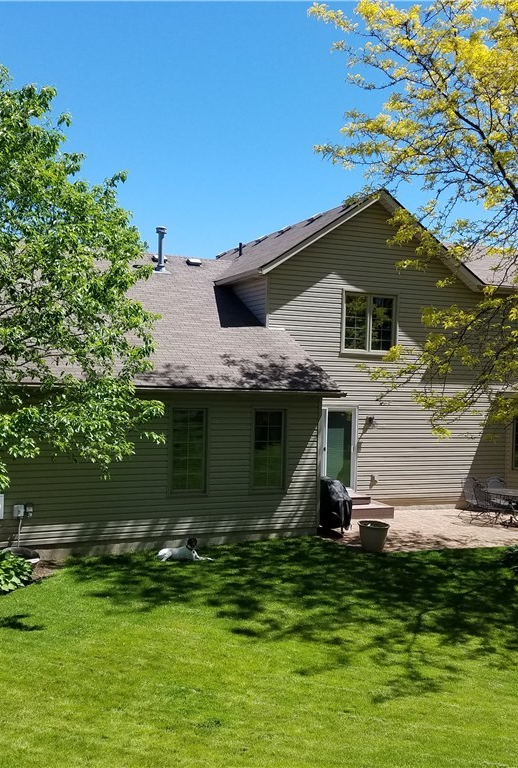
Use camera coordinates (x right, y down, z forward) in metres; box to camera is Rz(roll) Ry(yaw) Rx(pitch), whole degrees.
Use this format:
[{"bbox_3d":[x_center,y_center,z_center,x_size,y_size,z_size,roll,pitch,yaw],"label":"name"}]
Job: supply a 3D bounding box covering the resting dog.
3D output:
[{"bbox_3d":[-1.285,2.878,13.601,0.960,0.390,0.370,2,1,-10],"label":"resting dog"}]

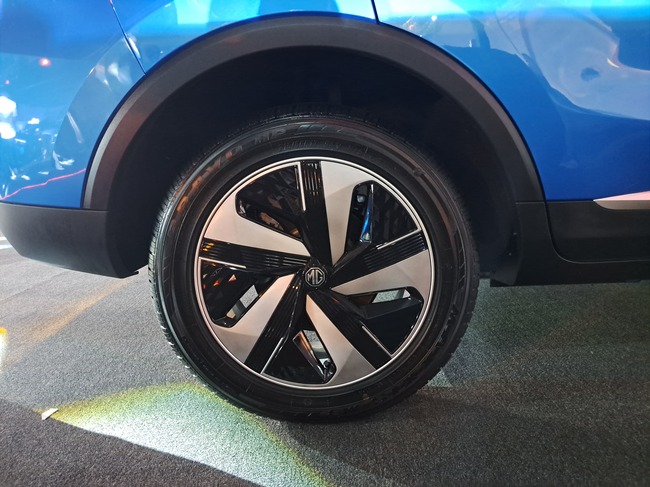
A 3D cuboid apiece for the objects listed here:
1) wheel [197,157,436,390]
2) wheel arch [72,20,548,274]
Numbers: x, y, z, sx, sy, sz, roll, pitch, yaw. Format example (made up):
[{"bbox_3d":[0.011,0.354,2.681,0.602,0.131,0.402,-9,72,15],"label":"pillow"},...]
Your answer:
[{"bbox_3d":[-0.021,0.051,0.959,0.466,0.466,0.180,-1,11,-1],"label":"wheel"},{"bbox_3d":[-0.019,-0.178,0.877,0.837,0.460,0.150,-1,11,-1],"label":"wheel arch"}]

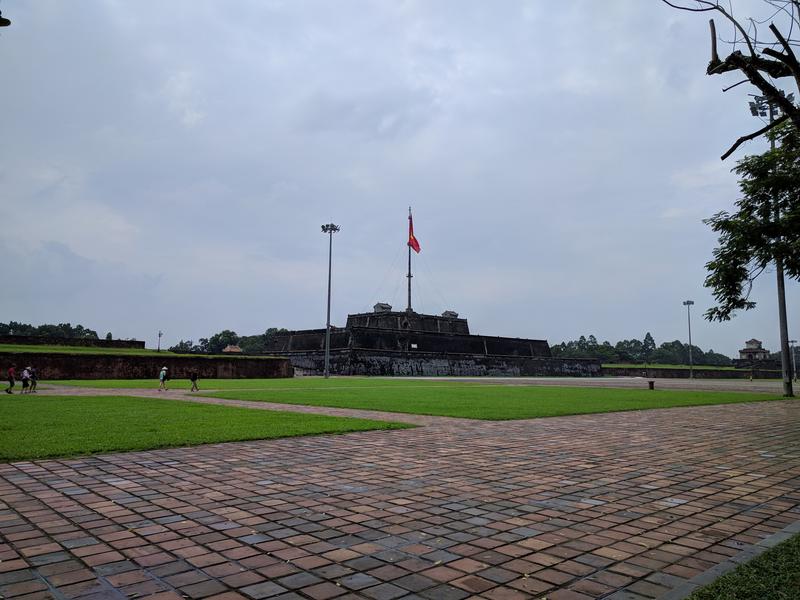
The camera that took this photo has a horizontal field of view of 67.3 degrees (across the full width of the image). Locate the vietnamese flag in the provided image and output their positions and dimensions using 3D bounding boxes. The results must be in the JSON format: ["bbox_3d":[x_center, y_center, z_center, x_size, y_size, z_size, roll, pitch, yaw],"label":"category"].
[{"bbox_3d":[4.482,-21.172,185.730,3.600,13.000,1.300,2,-7,-14],"label":"vietnamese flag"}]

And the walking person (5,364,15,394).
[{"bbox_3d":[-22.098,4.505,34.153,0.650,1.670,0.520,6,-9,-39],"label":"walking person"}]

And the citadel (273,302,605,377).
[{"bbox_3d":[2.467,13.400,177.329,90.000,17.500,70.000,6,-9,-39],"label":"citadel"}]

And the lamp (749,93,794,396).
[{"bbox_3d":[29.297,-4.556,46.388,2.700,23.800,2.700,1,-7,0],"label":"lamp"}]

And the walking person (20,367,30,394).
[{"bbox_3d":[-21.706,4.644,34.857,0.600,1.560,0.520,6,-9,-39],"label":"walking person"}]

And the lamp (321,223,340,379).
[{"bbox_3d":[-10.679,-0.048,90.605,2.800,23.500,2.800,1,-7,0],"label":"lamp"}]

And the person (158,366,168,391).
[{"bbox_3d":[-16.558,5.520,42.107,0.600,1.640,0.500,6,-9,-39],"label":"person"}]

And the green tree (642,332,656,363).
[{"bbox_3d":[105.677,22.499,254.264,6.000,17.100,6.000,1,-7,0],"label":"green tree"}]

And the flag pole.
[{"bbox_3d":[3.169,-12.457,185.714,1.800,33.400,1.800,1,-7,0],"label":"flag pole"}]

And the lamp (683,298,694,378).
[{"bbox_3d":[85.963,11.687,177.974,2.800,22.900,2.800,1,-7,0],"label":"lamp"}]

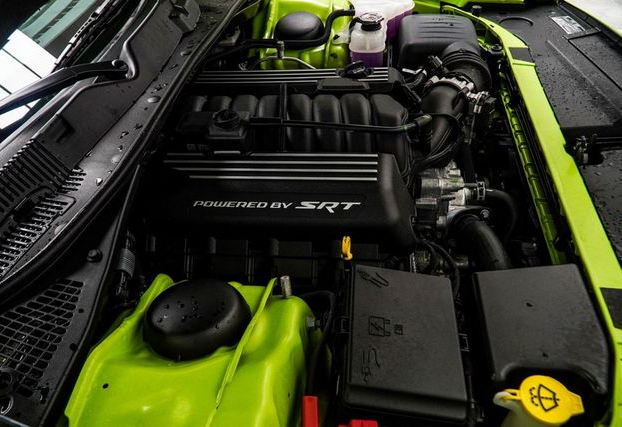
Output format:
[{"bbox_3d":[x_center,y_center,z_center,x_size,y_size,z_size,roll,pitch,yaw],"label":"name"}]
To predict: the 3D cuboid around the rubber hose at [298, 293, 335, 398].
[{"bbox_3d":[0.010,0.202,0.750,0.055,0.110,0.130,2,43,8],"label":"rubber hose"}]

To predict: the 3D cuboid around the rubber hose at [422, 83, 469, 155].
[{"bbox_3d":[0.297,-0.207,1.070,0.100,0.115,0.170,11,45,17],"label":"rubber hose"}]

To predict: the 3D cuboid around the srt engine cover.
[{"bbox_3d":[-0.058,-0.029,0.929,0.500,0.100,0.190,2,43,8],"label":"srt engine cover"}]

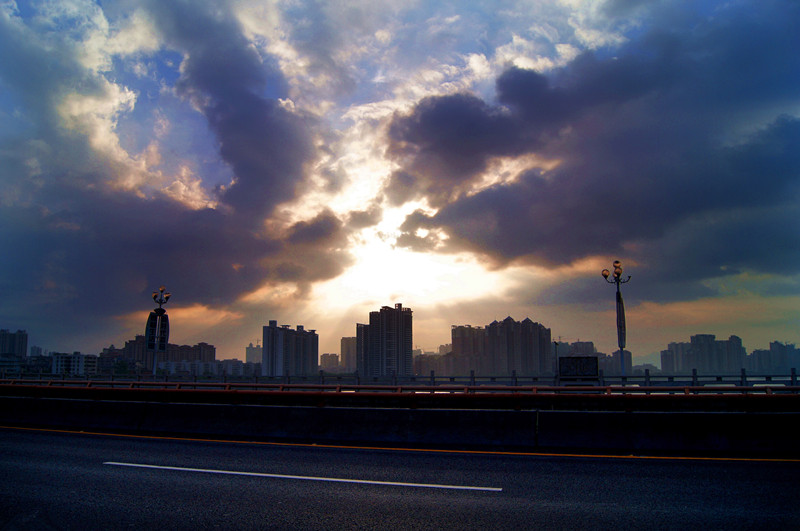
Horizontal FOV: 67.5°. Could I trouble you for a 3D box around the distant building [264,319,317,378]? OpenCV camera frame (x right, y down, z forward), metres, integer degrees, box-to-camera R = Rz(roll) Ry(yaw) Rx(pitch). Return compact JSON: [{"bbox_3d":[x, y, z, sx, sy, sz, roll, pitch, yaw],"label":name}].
[{"bbox_3d":[-146.030,110.952,802.854,75.000,70.000,28.000,10,-14,-44],"label":"distant building"}]

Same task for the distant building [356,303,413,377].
[{"bbox_3d":[-21.819,105.347,849.499,72.000,97.000,32.000,3,-10,-15],"label":"distant building"}]

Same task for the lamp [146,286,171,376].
[{"bbox_3d":[-14.954,4.533,36.930,1.350,6.600,1.500,-3,-10,17],"label":"lamp"}]

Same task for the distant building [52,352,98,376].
[{"bbox_3d":[-252.562,77.527,465.601,31.000,19.500,14.000,1,-10,-5],"label":"distant building"}]

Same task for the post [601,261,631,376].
[{"bbox_3d":[10.626,3.145,28.935,1.350,6.600,1.500,-3,-10,17],"label":"post"}]

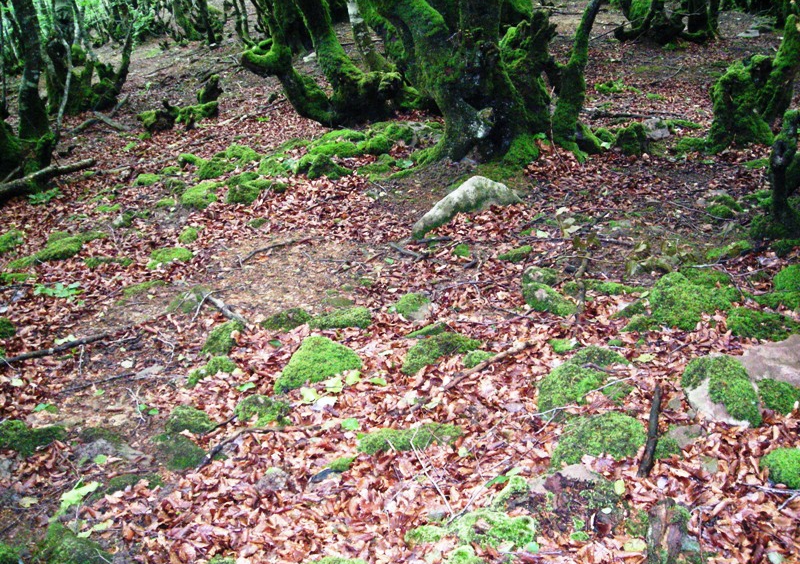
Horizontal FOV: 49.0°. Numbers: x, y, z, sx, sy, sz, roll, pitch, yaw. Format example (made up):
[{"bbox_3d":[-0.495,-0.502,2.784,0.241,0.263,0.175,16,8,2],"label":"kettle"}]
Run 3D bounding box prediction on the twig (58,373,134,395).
[{"bbox_3d":[-1.208,0.401,3.504,0.306,0.018,0.017,-13,23,-33],"label":"twig"}]

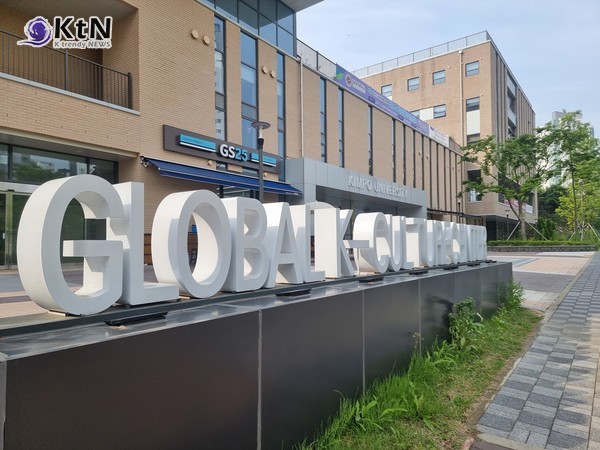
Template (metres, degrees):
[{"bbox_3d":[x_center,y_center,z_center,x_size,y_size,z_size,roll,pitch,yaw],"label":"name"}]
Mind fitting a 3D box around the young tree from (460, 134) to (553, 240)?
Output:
[{"bbox_3d":[13.800,-2.350,28.000,5.700,7.300,5.400,-1,-2,0],"label":"young tree"}]

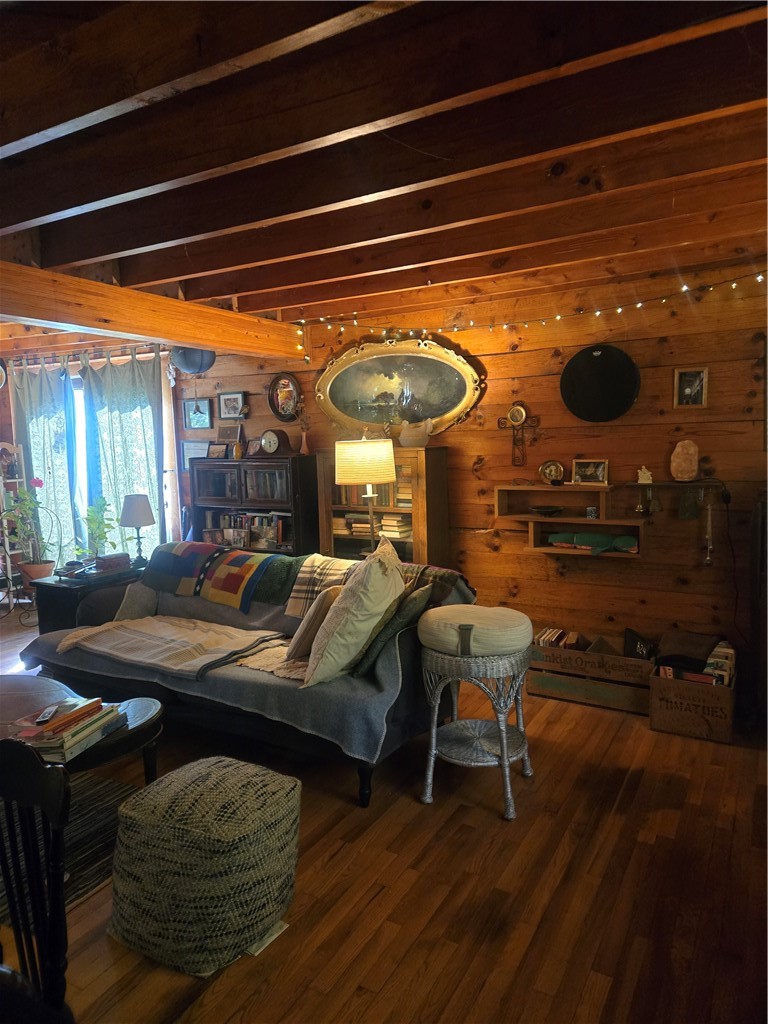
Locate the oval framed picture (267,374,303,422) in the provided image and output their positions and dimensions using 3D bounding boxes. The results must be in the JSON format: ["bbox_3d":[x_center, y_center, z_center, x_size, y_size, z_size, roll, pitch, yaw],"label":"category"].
[{"bbox_3d":[-0.705,-0.822,4.846,0.280,0.330,0.040,2,7,30],"label":"oval framed picture"}]

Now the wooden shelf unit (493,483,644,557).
[{"bbox_3d":[1.045,0.035,3.869,0.820,0.395,0.160,2,7,30],"label":"wooden shelf unit"}]

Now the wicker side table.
[{"bbox_3d":[0.399,0.857,2.854,0.450,0.630,0.450,-2,6,0],"label":"wicker side table"}]

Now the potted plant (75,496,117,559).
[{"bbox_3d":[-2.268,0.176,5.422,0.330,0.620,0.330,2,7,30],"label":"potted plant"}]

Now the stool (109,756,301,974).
[{"bbox_3d":[-0.515,1.020,2.015,0.395,0.400,0.370,1,7,29],"label":"stool"}]

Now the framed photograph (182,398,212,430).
[{"bbox_3d":[-1.383,-0.718,5.030,0.266,0.227,0.035,1,7,29],"label":"framed photograph"}]

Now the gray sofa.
[{"bbox_3d":[-0.770,0.697,3.598,2.270,0.850,0.950,2,7,30],"label":"gray sofa"}]

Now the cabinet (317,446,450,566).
[{"bbox_3d":[0.011,0.295,4.205,0.743,1.372,0.315,1,7,29],"label":"cabinet"}]

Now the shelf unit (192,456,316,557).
[{"bbox_3d":[-0.922,0.287,4.949,0.930,1.368,0.330,2,7,30],"label":"shelf unit"}]

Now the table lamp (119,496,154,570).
[{"bbox_3d":[-1.619,0.125,4.463,0.226,0.482,0.226,1,7,29],"label":"table lamp"}]

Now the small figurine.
[{"bbox_3d":[0.189,-0.486,4.194,0.190,0.180,0.170,2,7,30],"label":"small figurine"}]

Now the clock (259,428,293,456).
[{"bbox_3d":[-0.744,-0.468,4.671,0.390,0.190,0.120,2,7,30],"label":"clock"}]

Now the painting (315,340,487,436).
[{"bbox_3d":[0.054,-0.753,4.191,1.141,0.602,0.070,1,7,29],"label":"painting"}]

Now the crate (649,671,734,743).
[{"bbox_3d":[1.514,0.897,3.318,0.350,0.263,0.399,1,7,29],"label":"crate"}]

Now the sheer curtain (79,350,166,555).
[{"bbox_3d":[-2.036,-0.172,5.372,0.945,2.135,0.105,1,7,29],"label":"sheer curtain"}]

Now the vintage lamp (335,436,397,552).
[{"bbox_3d":[-0.076,0.309,3.964,0.360,1.495,0.360,2,7,30],"label":"vintage lamp"}]

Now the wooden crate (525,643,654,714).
[{"bbox_3d":[1.130,0.863,3.667,0.654,0.284,0.287,1,7,29],"label":"wooden crate"}]

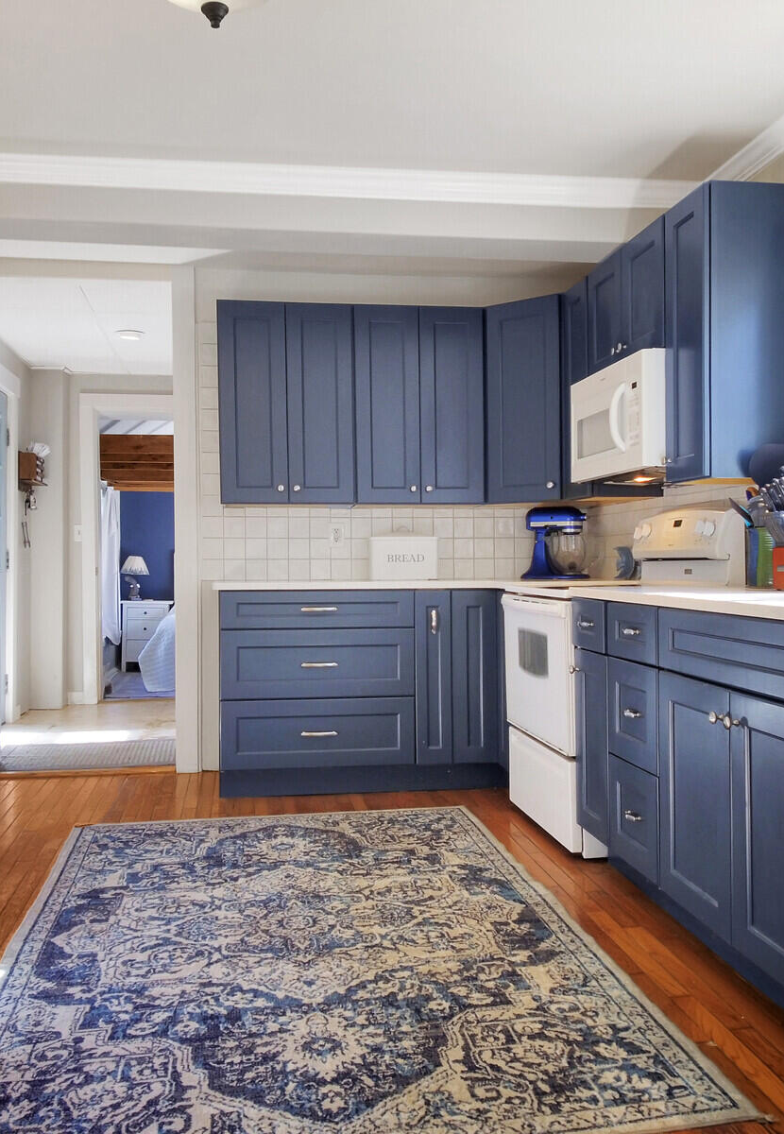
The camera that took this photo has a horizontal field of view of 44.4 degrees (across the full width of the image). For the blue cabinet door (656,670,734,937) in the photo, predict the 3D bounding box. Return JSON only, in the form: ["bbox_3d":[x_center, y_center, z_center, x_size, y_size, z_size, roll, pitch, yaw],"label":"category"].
[{"bbox_3d":[0.792,0.593,2.487,0.028,0.600,0.384,-1,1,-10],"label":"blue cabinet door"}]

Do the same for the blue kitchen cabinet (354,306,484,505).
[{"bbox_3d":[0.113,-0.767,4.715,0.631,0.932,0.321,-1,1,-10],"label":"blue kitchen cabinet"}]

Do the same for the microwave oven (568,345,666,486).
[{"bbox_3d":[1.009,-0.554,3.713,0.420,0.406,0.750,0,1,-9],"label":"microwave oven"}]

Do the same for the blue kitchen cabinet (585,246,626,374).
[{"bbox_3d":[1.024,-1.018,3.923,0.330,0.418,0.359,-1,1,-10],"label":"blue kitchen cabinet"}]

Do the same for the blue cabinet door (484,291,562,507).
[{"bbox_3d":[0.611,-0.760,4.439,0.387,0.921,0.022,0,1,37],"label":"blue cabinet door"}]

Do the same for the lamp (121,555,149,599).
[{"bbox_3d":[-2.389,0.093,8.935,0.270,0.430,0.270,0,1,-9],"label":"lamp"}]

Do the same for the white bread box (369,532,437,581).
[{"bbox_3d":[0.045,-0.060,4.661,0.329,0.237,0.190,0,1,-9],"label":"white bread box"}]

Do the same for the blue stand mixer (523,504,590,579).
[{"bbox_3d":[0.771,-0.113,4.530,0.345,0.345,0.225,-1,1,-5],"label":"blue stand mixer"}]

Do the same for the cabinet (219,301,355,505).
[{"bbox_3d":[-0.506,-0.760,4.611,0.626,0.932,0.321,-1,1,-10],"label":"cabinet"}]

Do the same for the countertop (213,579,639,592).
[{"bbox_3d":[0.131,0.076,4.475,1.889,0.037,0.826,-1,1,-10],"label":"countertop"}]

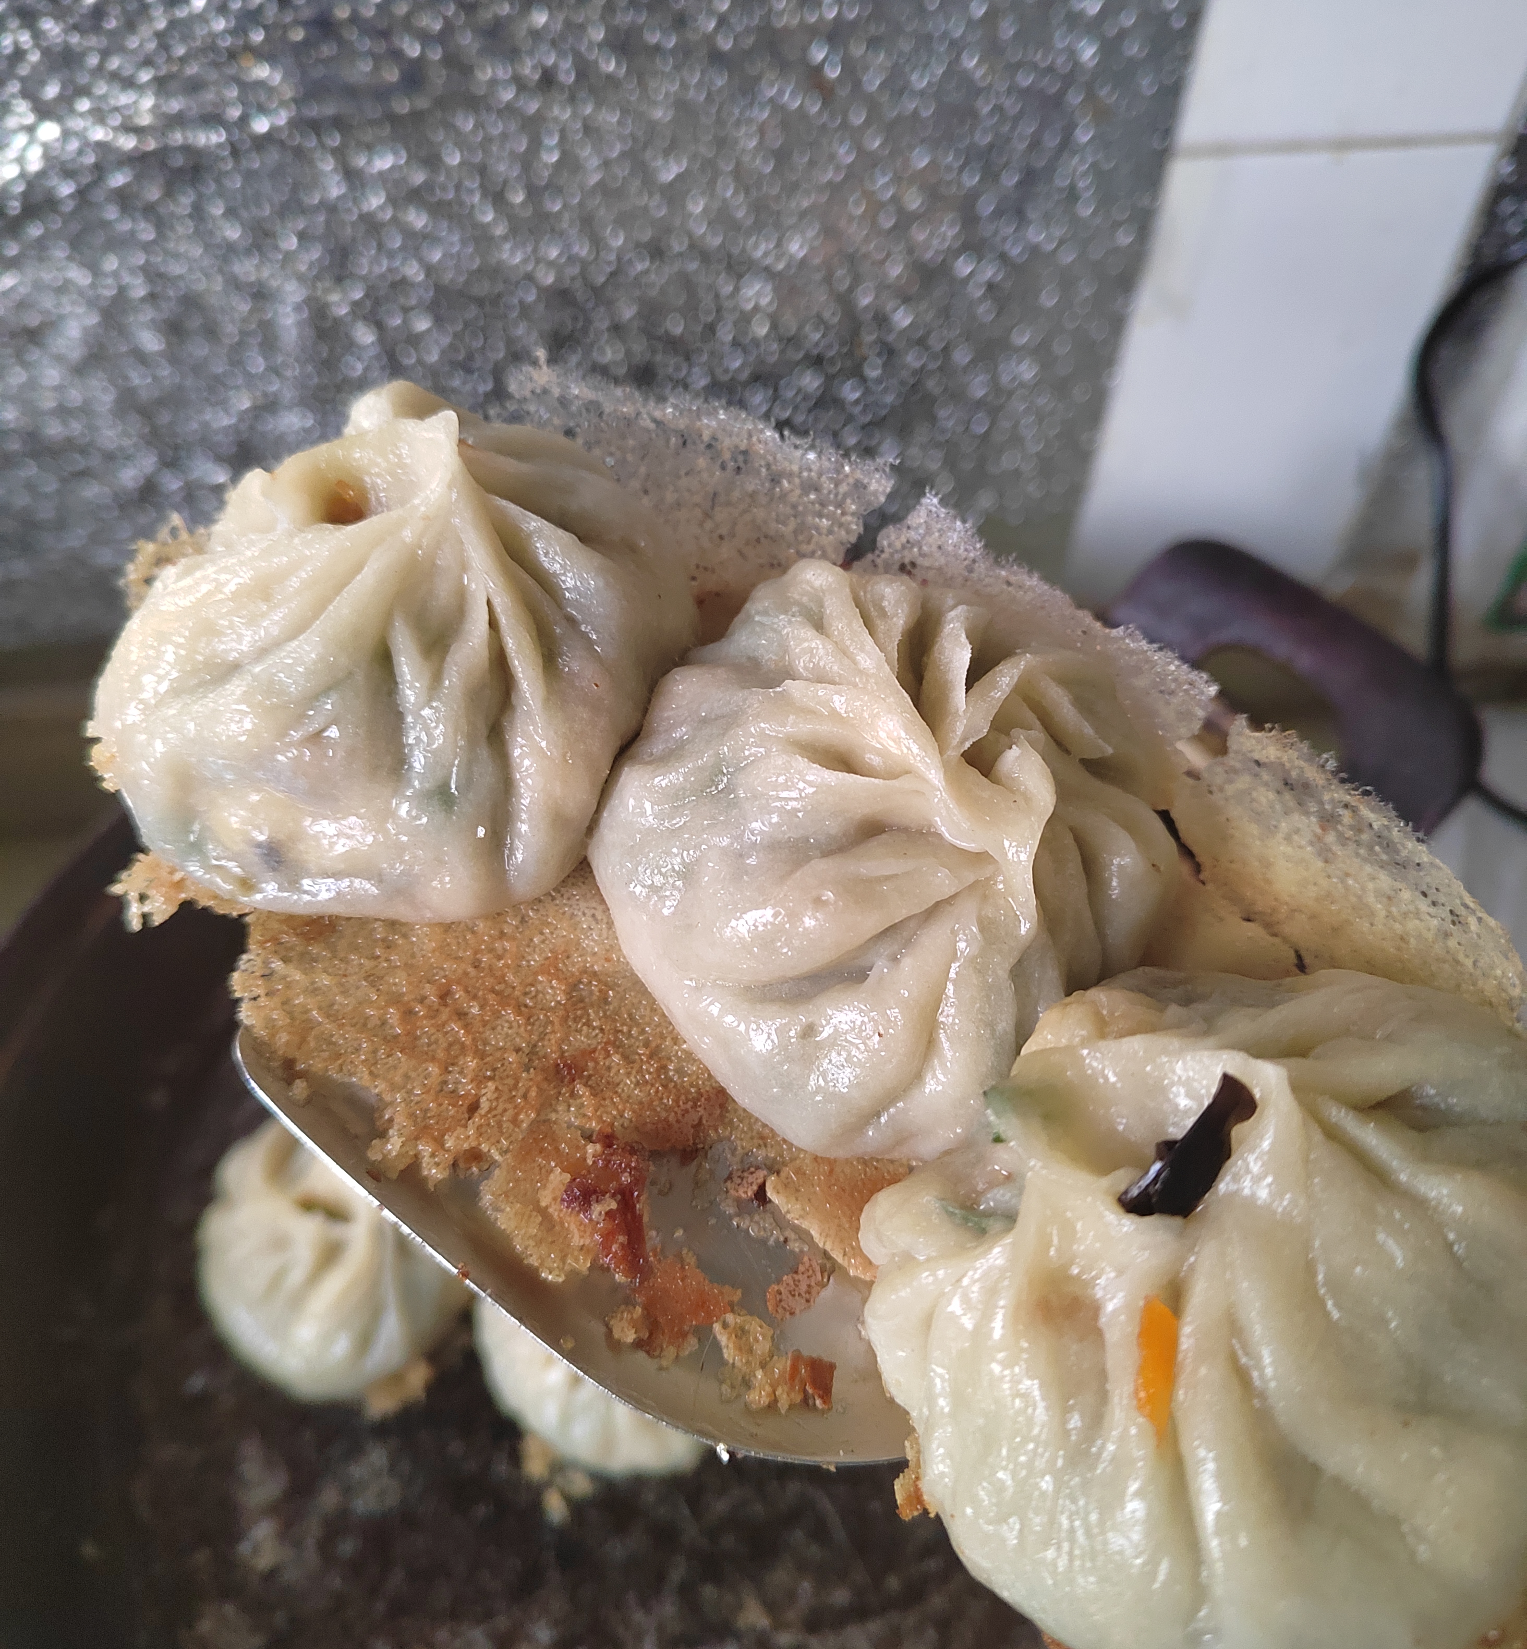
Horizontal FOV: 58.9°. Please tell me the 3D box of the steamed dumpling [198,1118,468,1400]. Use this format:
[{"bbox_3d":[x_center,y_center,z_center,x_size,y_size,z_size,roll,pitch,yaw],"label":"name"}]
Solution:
[{"bbox_3d":[-0.100,0.097,0.314,0.064,0.043,0.064,0,46,0],"label":"steamed dumpling"}]

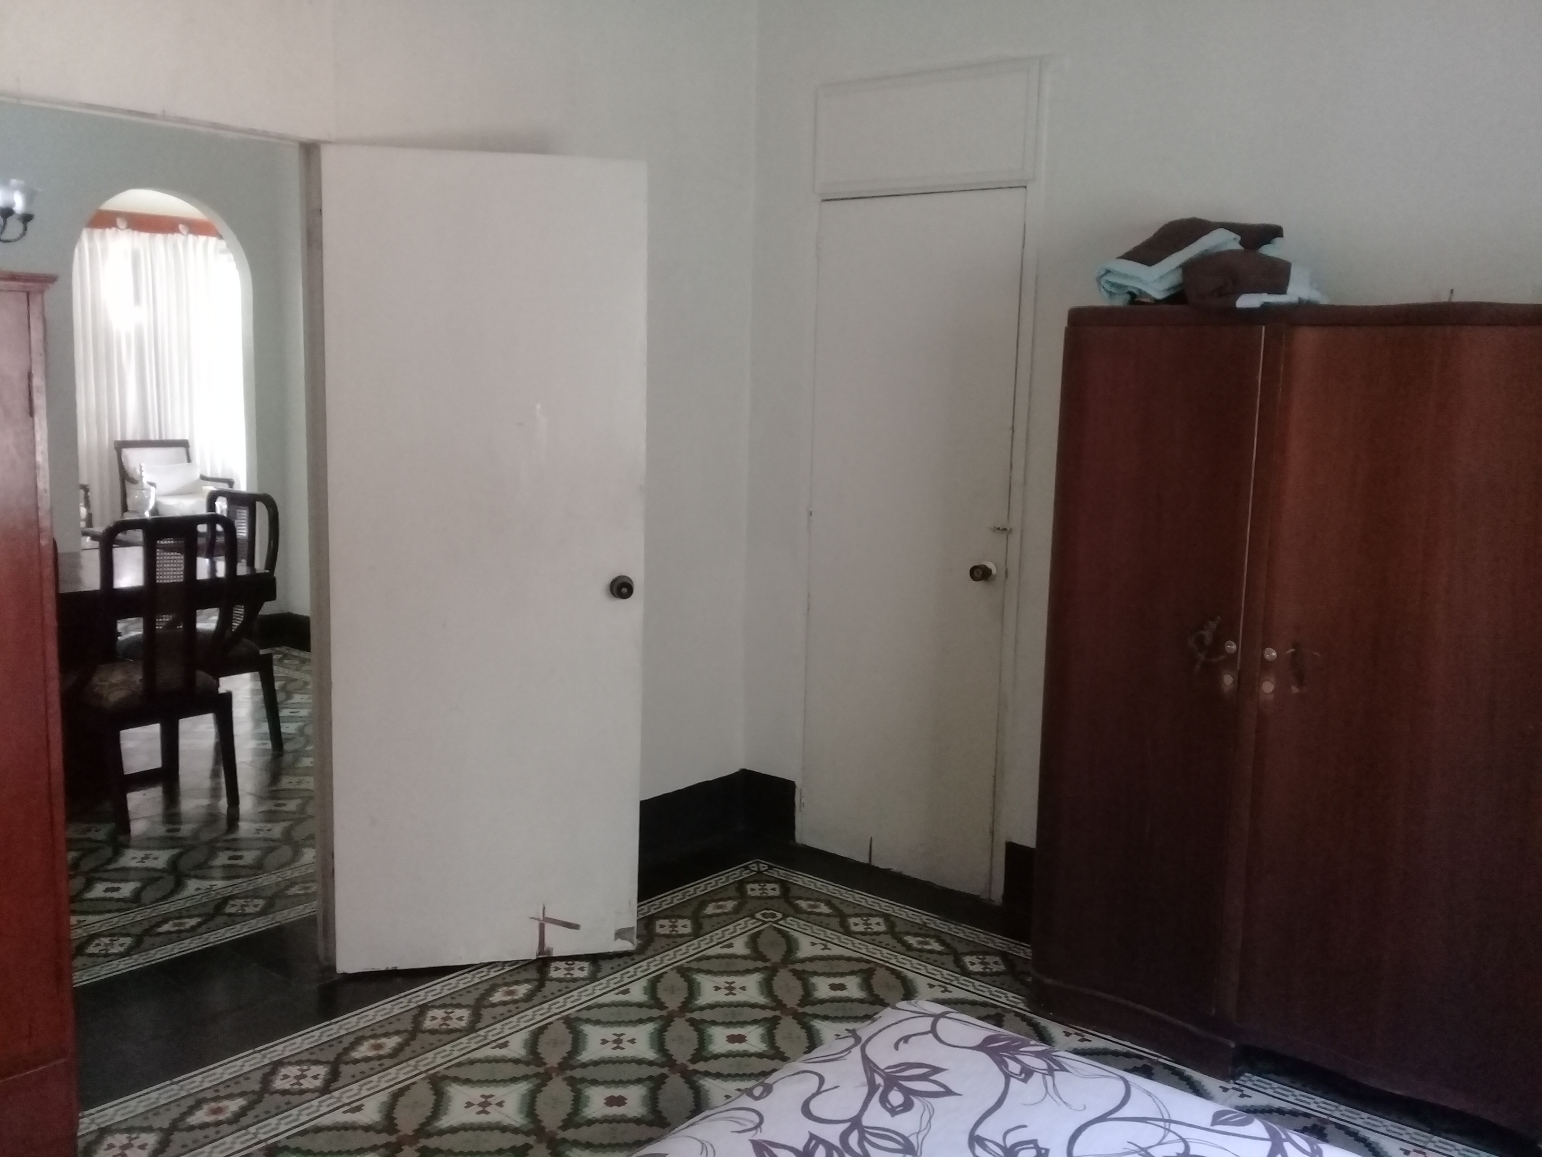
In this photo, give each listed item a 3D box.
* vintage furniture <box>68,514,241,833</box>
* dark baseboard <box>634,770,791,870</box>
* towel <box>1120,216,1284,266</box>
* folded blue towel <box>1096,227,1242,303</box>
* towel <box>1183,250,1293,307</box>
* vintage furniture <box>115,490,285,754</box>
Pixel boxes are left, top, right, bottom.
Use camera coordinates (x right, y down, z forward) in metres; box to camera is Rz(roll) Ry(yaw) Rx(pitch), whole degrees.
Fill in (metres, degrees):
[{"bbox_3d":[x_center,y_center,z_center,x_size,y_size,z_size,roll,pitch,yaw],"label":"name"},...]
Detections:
[{"bbox_3d":[-2.256,0.301,4.956,0.520,1.060,0.500,8,10,39],"label":"vintage furniture"},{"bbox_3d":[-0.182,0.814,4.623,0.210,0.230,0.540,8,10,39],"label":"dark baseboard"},{"bbox_3d":[1.013,-0.776,3.234,0.310,0.095,0.280,8,10,39],"label":"towel"},{"bbox_3d":[0.952,-0.723,3.278,0.280,0.150,0.280,8,10,39],"label":"folded blue towel"},{"bbox_3d":[1.053,-0.677,3.140,0.230,0.120,0.230,8,10,39],"label":"towel"},{"bbox_3d":[-2.357,0.205,5.671,0.500,1.060,0.520,8,10,39],"label":"vintage furniture"}]

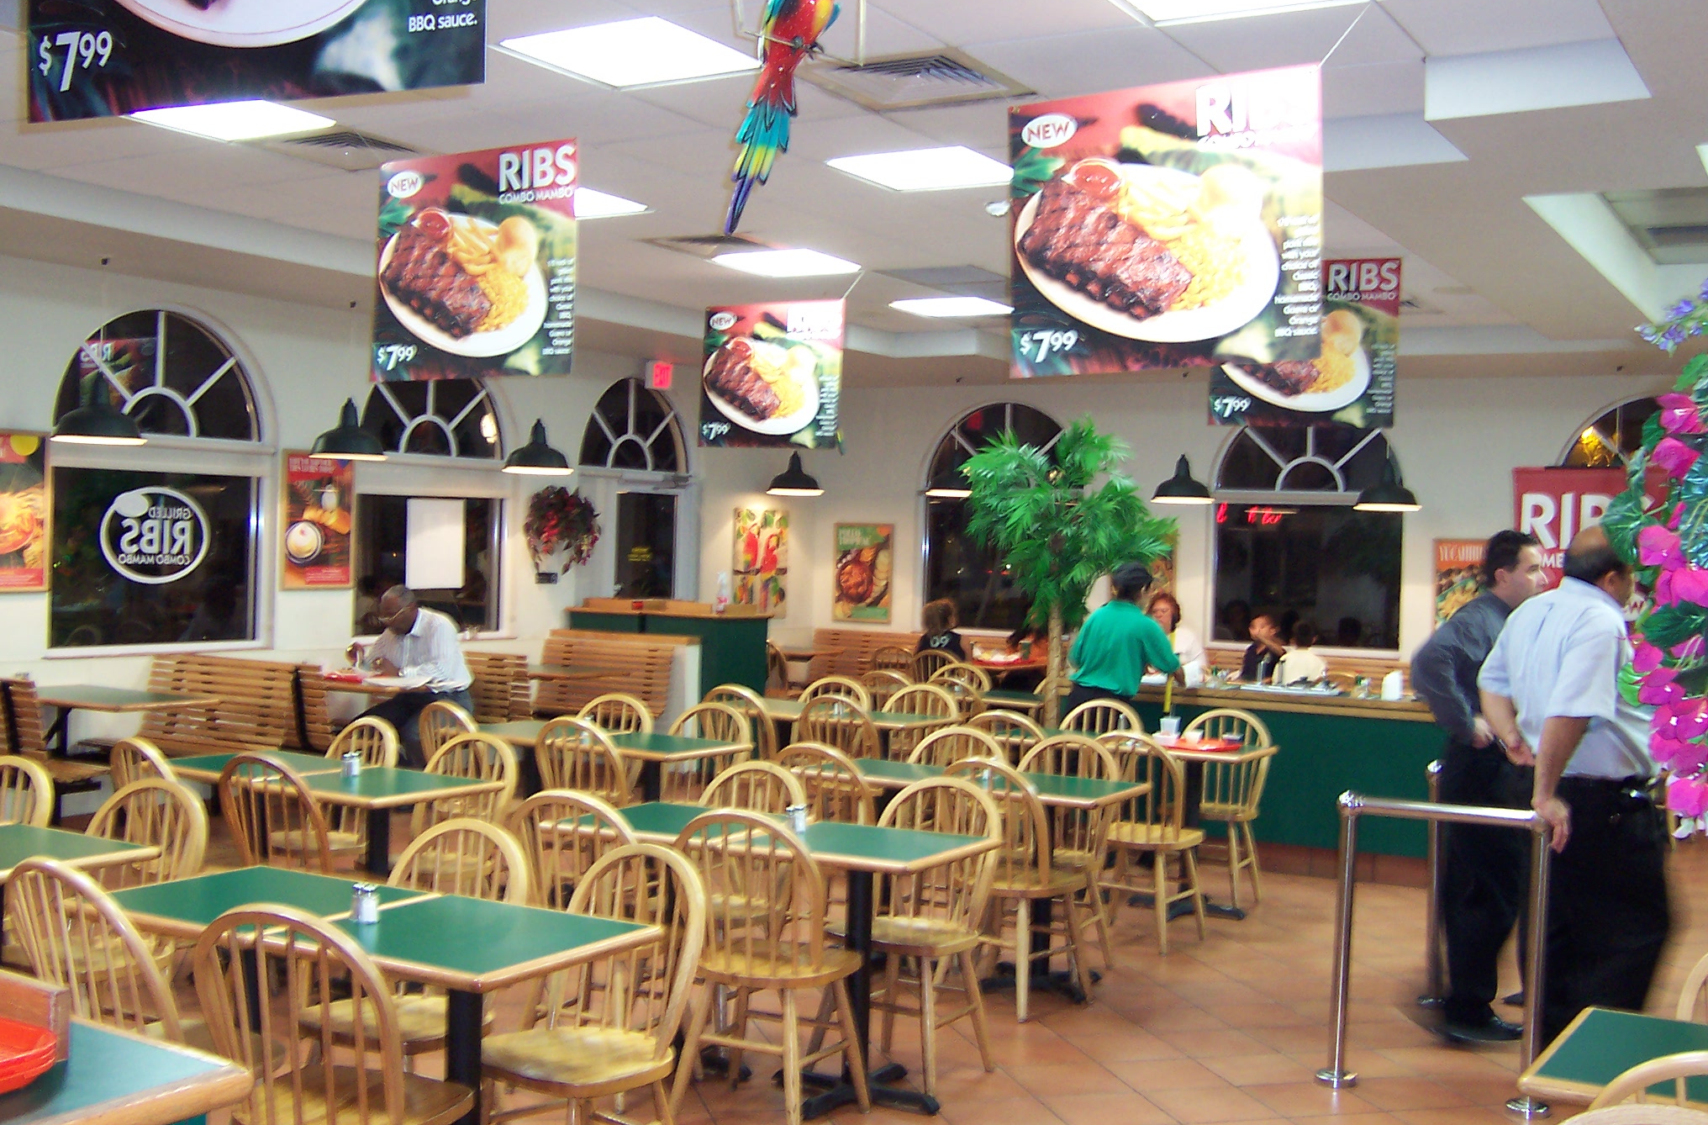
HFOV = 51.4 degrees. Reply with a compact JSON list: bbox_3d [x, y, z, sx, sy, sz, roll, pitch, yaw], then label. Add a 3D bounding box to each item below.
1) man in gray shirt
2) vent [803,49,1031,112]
[{"bbox_3d":[2.232,0.764,6.359,0.520,1.750,0.490,1,1,-25],"label":"man in gray shirt"},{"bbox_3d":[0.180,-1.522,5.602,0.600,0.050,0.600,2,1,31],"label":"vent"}]

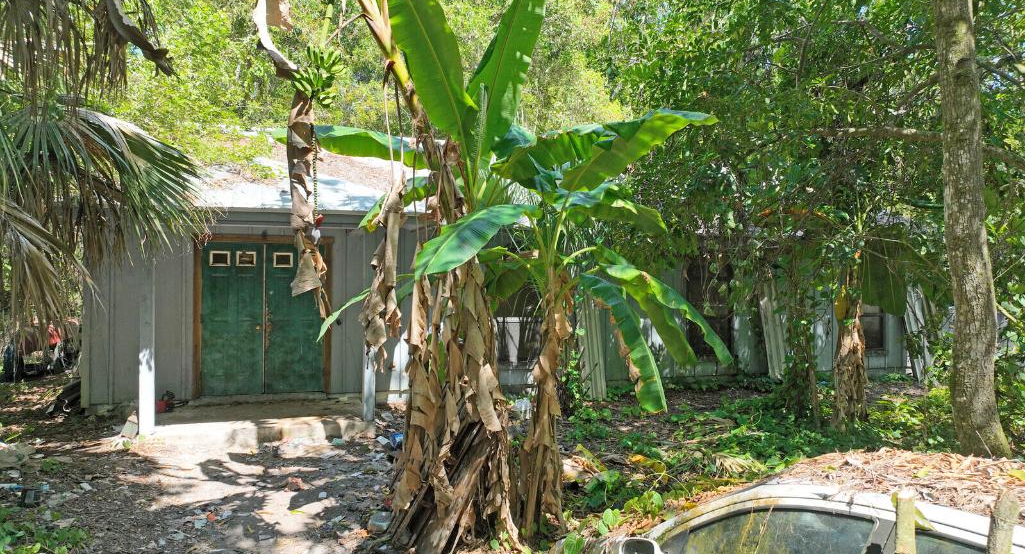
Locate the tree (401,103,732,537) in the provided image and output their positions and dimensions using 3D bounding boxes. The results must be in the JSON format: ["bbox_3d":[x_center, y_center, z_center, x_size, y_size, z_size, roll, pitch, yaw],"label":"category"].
[{"bbox_3d":[0.430,0.340,5.150,2.300,3.050,2.000,0,-1,0],"label":"tree"}]

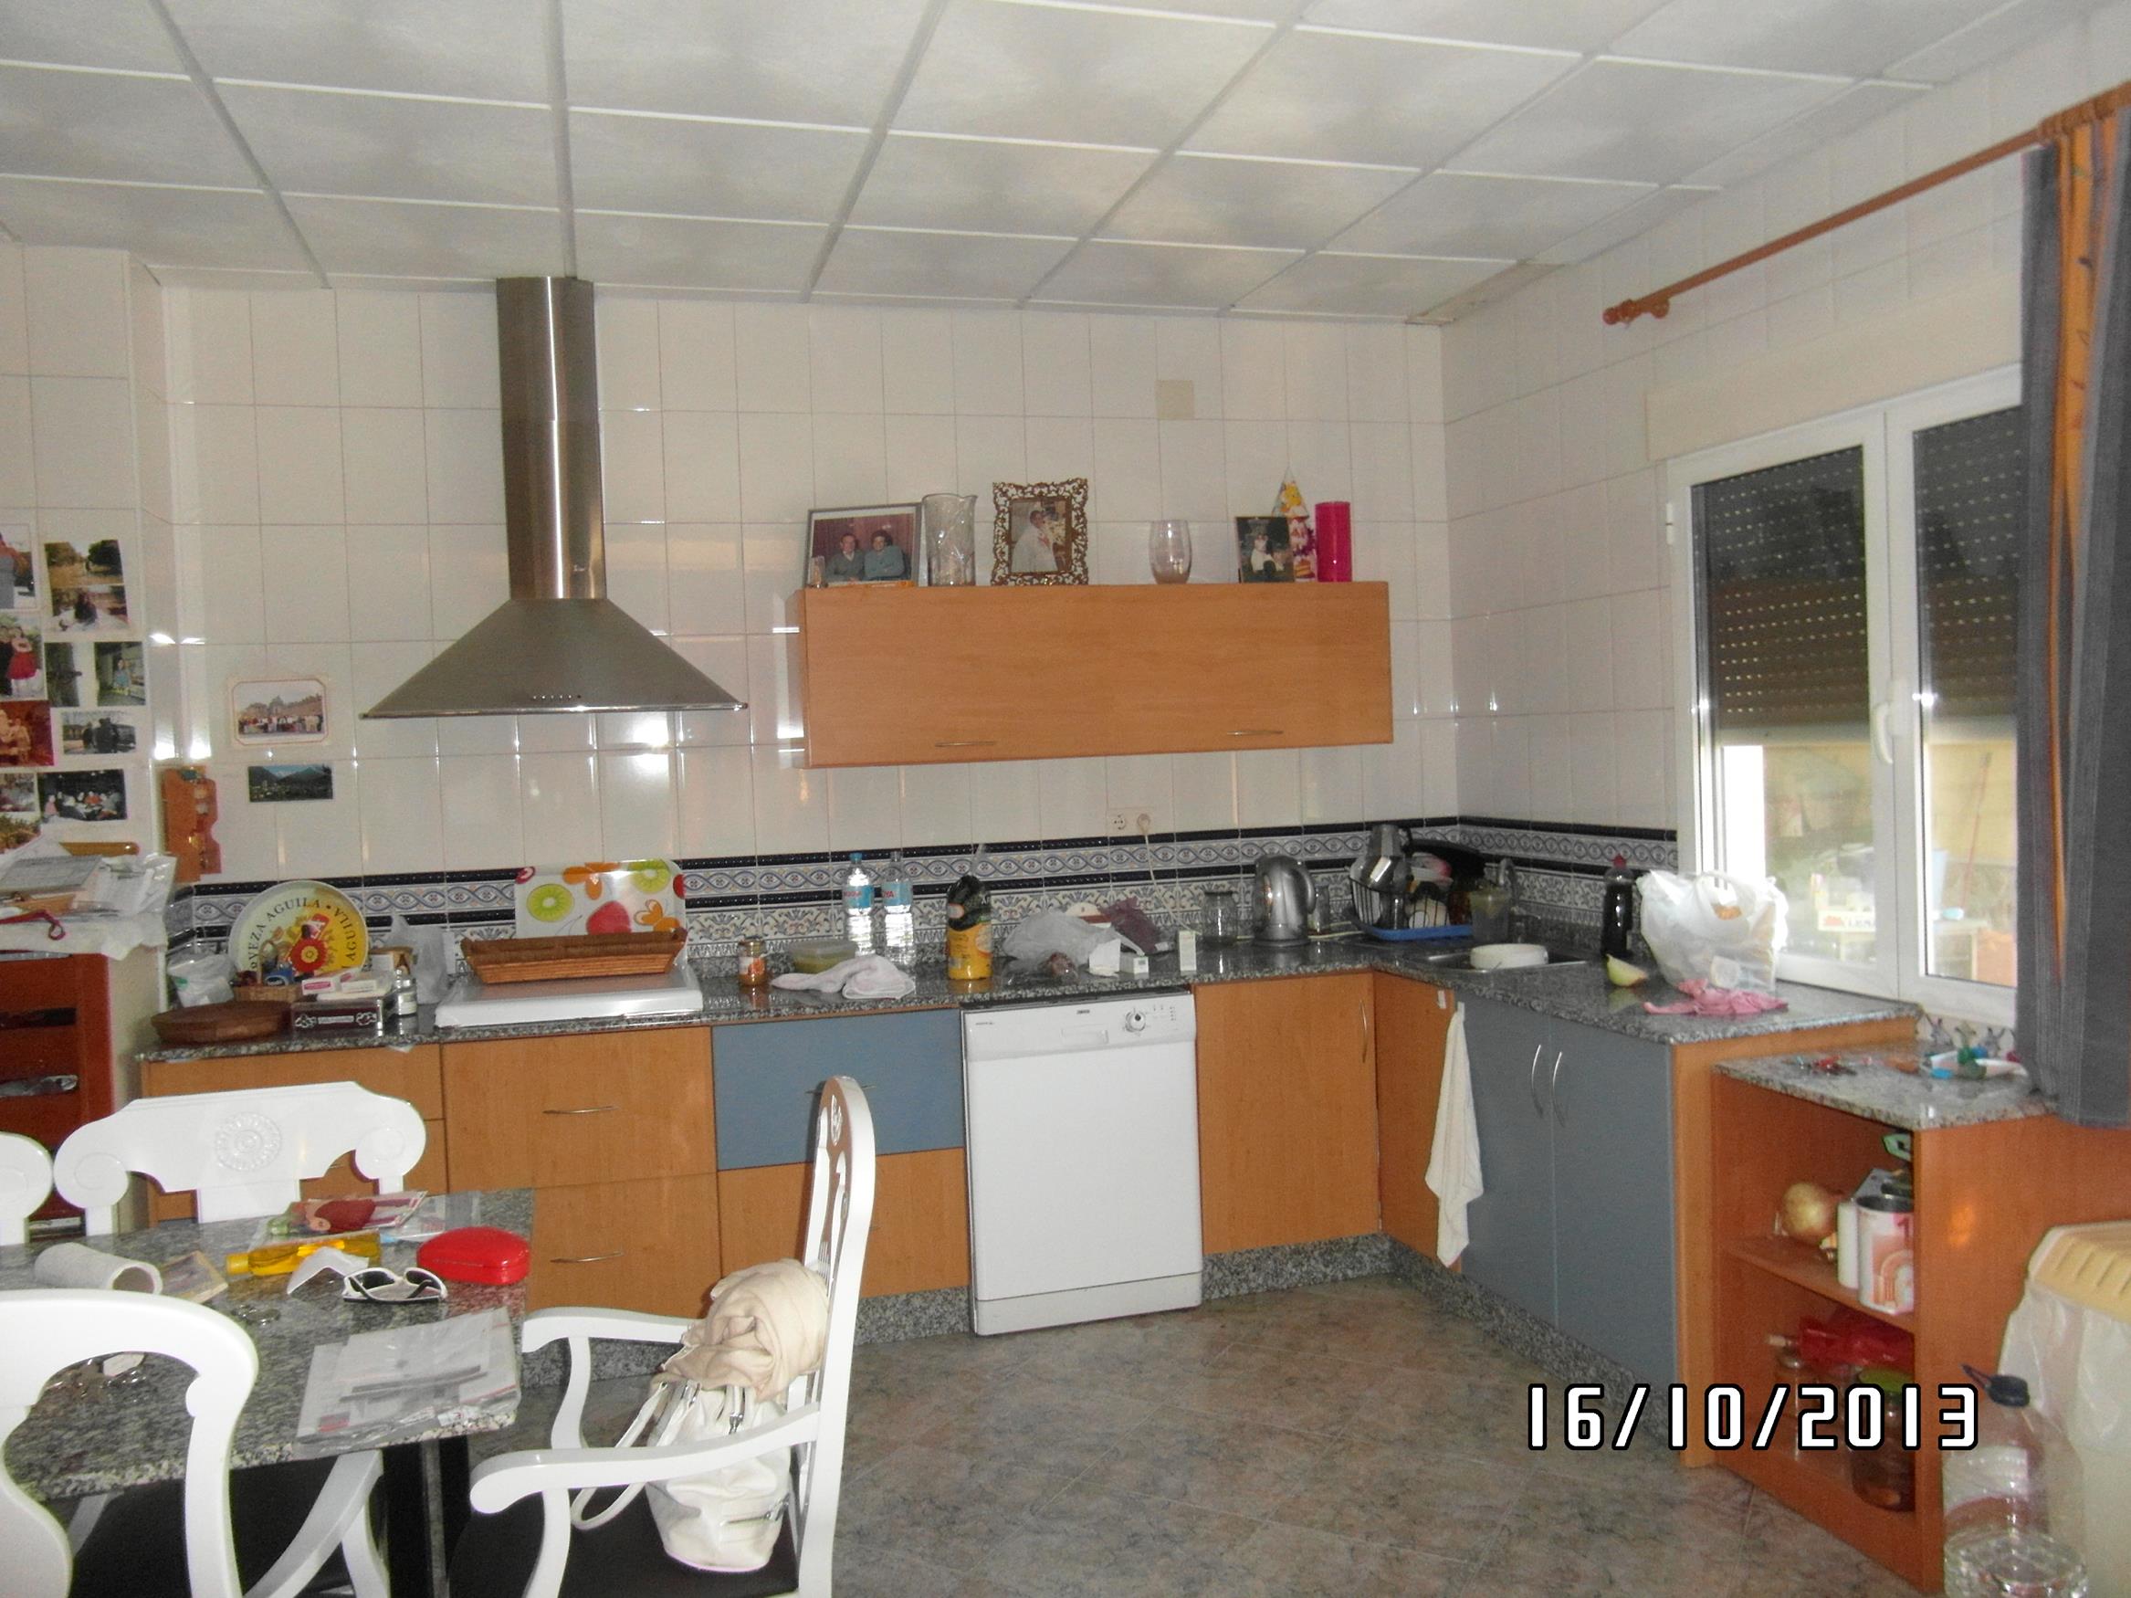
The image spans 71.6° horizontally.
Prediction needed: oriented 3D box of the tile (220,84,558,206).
[{"bbox_3d":[-1.313,-1.297,2.953,0.595,0.018,0.595,-3,4,-16],"label":"tile"}]

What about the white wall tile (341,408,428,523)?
[{"bbox_3d":[-1.759,-0.855,3.810,0.200,0.300,0.010,-3,4,-13],"label":"white wall tile"}]

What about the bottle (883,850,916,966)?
[{"bbox_3d":[-0.450,0.297,3.999,0.086,0.318,0.086,-3,3,-15],"label":"bottle"}]

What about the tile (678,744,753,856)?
[{"bbox_3d":[-0.938,0.009,3.978,0.200,0.300,0.012,-3,3,-15],"label":"tile"}]

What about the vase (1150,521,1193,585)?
[{"bbox_3d":[0.300,-0.680,4.121,0.125,0.190,0.125,-2,3,0],"label":"vase"}]

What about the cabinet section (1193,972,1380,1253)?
[{"bbox_3d":[0.519,0.803,4.093,0.495,0.690,0.550,-3,3,-13],"label":"cabinet section"}]

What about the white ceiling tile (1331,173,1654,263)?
[{"bbox_3d":[0.995,-1.390,3.536,0.585,0.015,0.585,-3,3,-15],"label":"white ceiling tile"}]

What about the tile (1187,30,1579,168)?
[{"bbox_3d":[0.572,-1.333,2.841,0.585,0.015,0.580,-3,3,-15],"label":"tile"}]

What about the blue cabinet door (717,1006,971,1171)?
[{"bbox_3d":[-0.543,0.702,3.579,0.597,0.347,0.022,-3,3,-15],"label":"blue cabinet door"}]

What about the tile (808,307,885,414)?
[{"bbox_3d":[-0.594,-1.193,4.014,0.198,0.295,0.012,-3,3,-15],"label":"tile"}]

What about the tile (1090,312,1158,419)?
[{"bbox_3d":[0.175,-1.246,4.252,0.200,0.300,0.010,-3,4,-13],"label":"tile"}]

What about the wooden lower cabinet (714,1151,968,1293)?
[{"bbox_3d":[-0.595,1.022,3.817,0.597,0.353,0.580,-3,3,-15],"label":"wooden lower cabinet"}]

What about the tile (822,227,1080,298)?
[{"bbox_3d":[-0.309,-1.359,3.776,0.597,0.015,0.575,-3,3,-15],"label":"tile"}]

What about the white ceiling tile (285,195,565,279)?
[{"bbox_3d":[-1.503,-1.333,3.531,0.600,0.020,0.560,-3,3,-16],"label":"white ceiling tile"}]

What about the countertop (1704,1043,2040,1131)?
[{"bbox_3d":[1.632,0.529,2.794,0.590,0.024,0.450,-3,4,-20],"label":"countertop"}]

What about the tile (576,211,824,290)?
[{"bbox_3d":[-0.912,-1.362,3.674,0.600,0.020,0.540,-3,3,-16],"label":"tile"}]

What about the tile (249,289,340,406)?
[{"bbox_3d":[-1.928,-1.125,3.703,0.200,0.300,0.010,-3,3,-15],"label":"tile"}]

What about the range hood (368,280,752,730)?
[{"bbox_3d":[-1.265,-0.770,3.688,0.870,1.130,0.480,-3,3,-13],"label":"range hood"}]

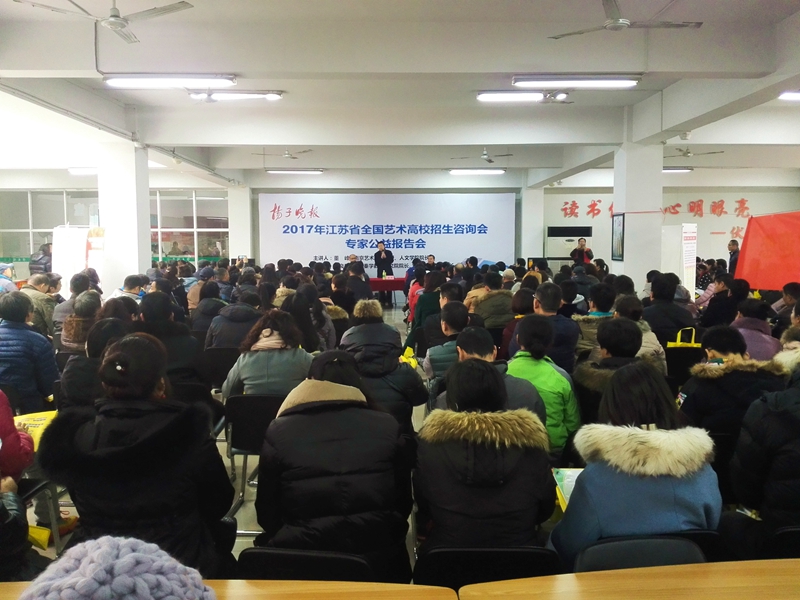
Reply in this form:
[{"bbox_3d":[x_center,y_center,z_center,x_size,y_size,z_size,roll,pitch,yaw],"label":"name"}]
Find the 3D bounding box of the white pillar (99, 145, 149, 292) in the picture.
[{"bbox_3d":[-4.361,-0.865,10.690,0.580,3.220,0.580,0,5,-1],"label":"white pillar"}]

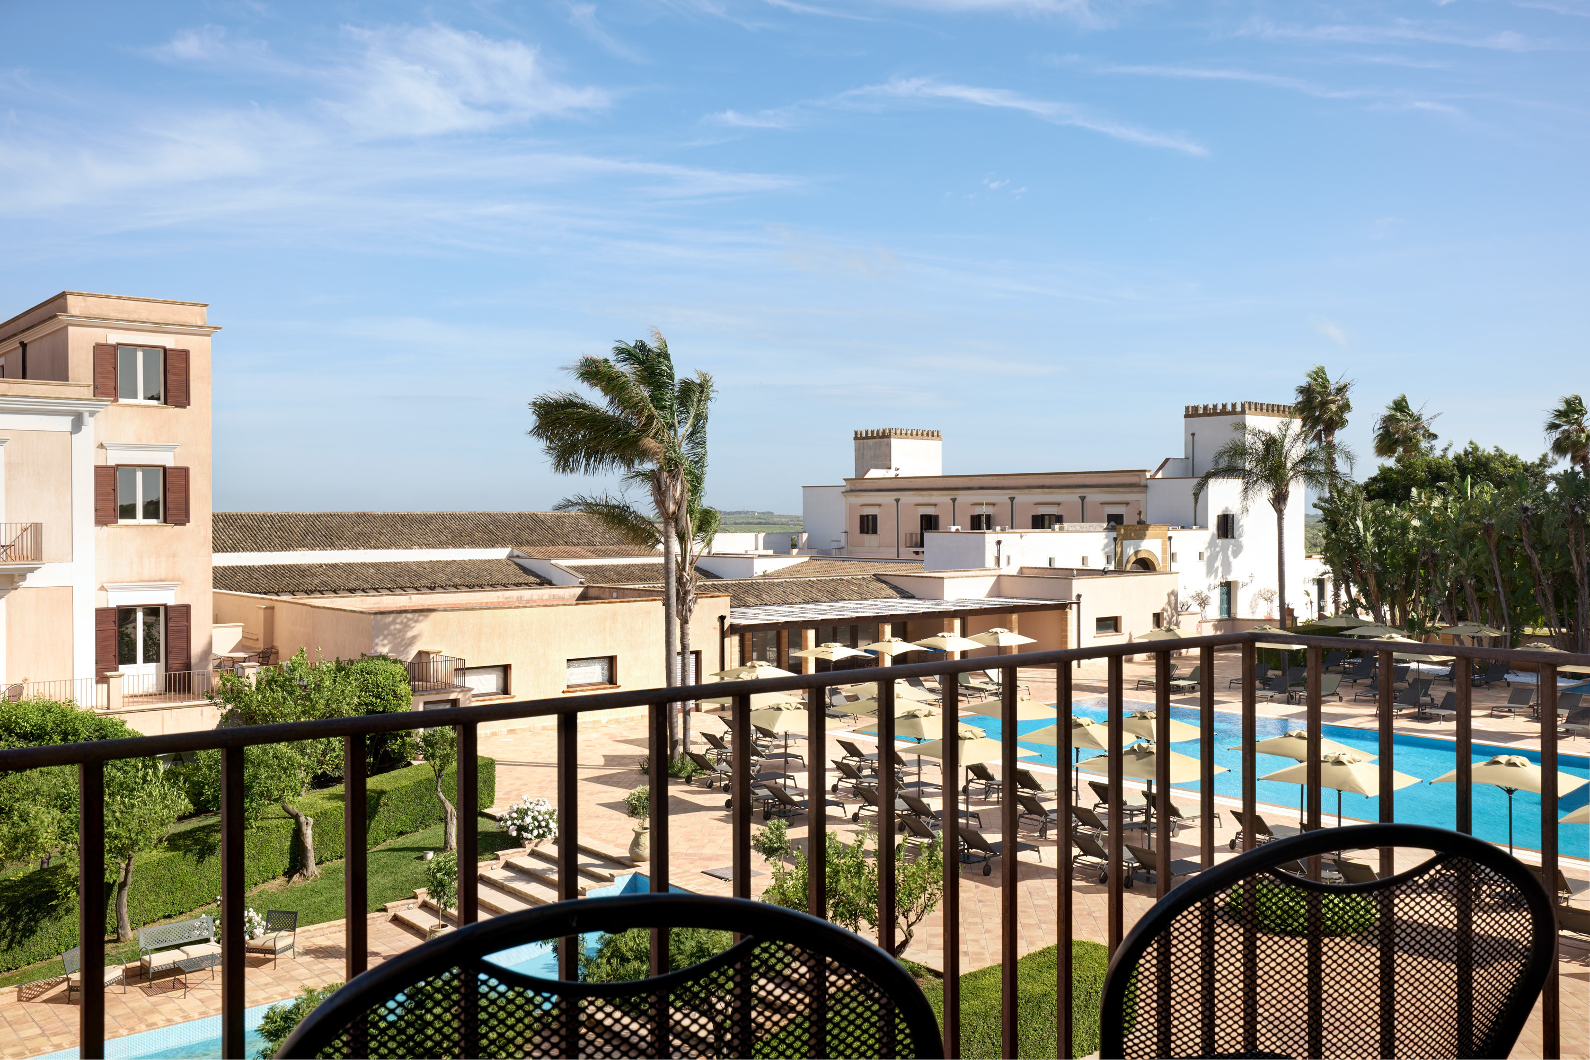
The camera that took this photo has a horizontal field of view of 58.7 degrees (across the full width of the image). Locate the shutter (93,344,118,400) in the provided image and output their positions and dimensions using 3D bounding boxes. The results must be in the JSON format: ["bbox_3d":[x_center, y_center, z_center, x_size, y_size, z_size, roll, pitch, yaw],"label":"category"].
[{"bbox_3d":[-18.628,-4.246,38.200,0.600,1.560,0.050,0,0,-41],"label":"shutter"}]

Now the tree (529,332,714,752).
[{"bbox_3d":[-4.868,0.384,39.700,5.200,11.800,4.400,0,0,0],"label":"tree"}]

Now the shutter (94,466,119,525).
[{"bbox_3d":[-18.618,-0.941,38.200,0.600,1.560,0.050,0,0,-41],"label":"shutter"}]

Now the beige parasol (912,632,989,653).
[{"bbox_3d":[5.669,4.988,51.800,2.050,2.480,2.050,-1,0,-45],"label":"beige parasol"}]

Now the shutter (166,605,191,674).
[{"bbox_3d":[-16.141,3.068,37.000,0.580,2.200,0.070,0,0,-39],"label":"shutter"}]

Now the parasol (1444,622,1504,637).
[{"bbox_3d":[26.996,4.942,56.200,2.050,2.480,2.050,-1,0,-45],"label":"parasol"}]

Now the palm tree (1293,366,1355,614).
[{"bbox_3d":[33.739,-2.533,90.000,4.000,15.700,4.000,0,0,20],"label":"palm tree"}]

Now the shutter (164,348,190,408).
[{"bbox_3d":[-16.141,-3.963,37.000,0.580,1.490,0.070,0,0,-39],"label":"shutter"}]

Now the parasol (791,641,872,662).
[{"bbox_3d":[1.261,4.098,47.840,2.100,0.550,2.100,0,0,-41],"label":"parasol"}]

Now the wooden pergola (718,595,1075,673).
[{"bbox_3d":[3.824,4.640,57.712,20.400,3.150,4.400,0,0,-42],"label":"wooden pergola"}]

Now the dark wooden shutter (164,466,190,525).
[{"bbox_3d":[-17.201,-0.963,39.400,0.600,1.560,0.050,0,0,-41],"label":"dark wooden shutter"}]

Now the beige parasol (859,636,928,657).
[{"bbox_3d":[3.491,4.088,49.608,2.100,0.550,2.100,0,0,-41],"label":"beige parasol"}]

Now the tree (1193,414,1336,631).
[{"bbox_3d":[19.601,0.795,58.300,6.200,10.700,5.900,0,0,0],"label":"tree"}]

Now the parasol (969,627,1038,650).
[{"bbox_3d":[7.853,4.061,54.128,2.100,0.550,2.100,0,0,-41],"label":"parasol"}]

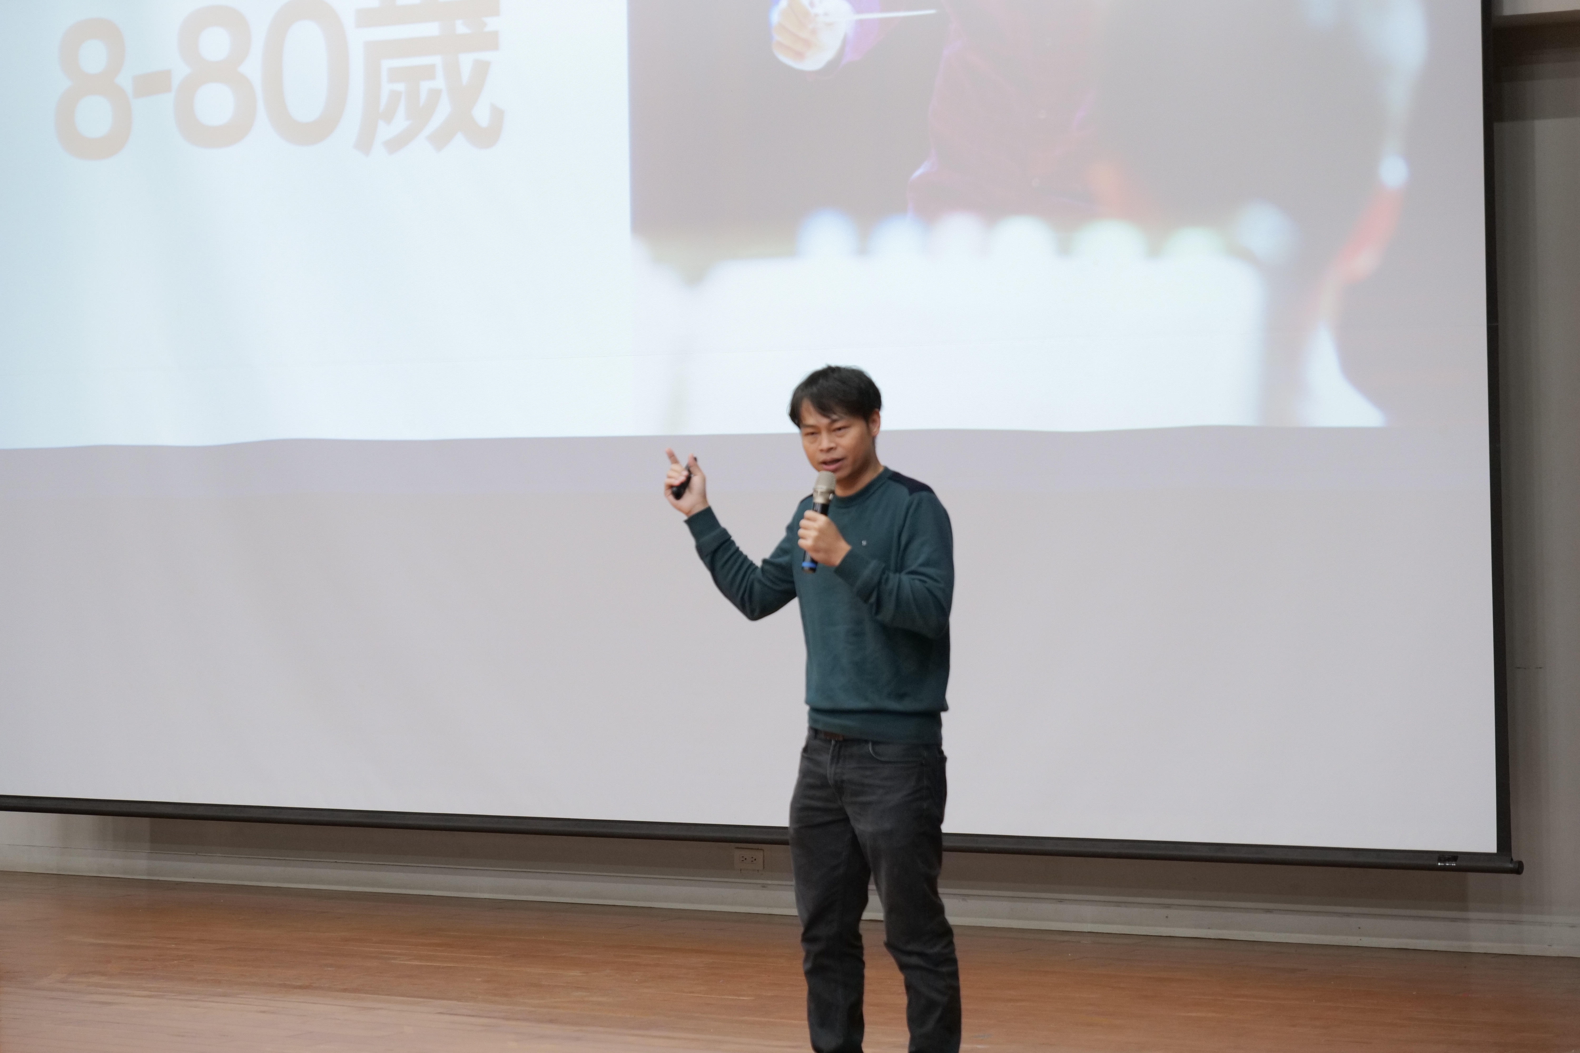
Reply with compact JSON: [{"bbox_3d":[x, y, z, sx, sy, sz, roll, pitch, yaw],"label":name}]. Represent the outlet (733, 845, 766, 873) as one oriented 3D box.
[{"bbox_3d":[-0.139,1.127,15.600,0.116,0.071,0.012,0,1,34],"label":"outlet"}]

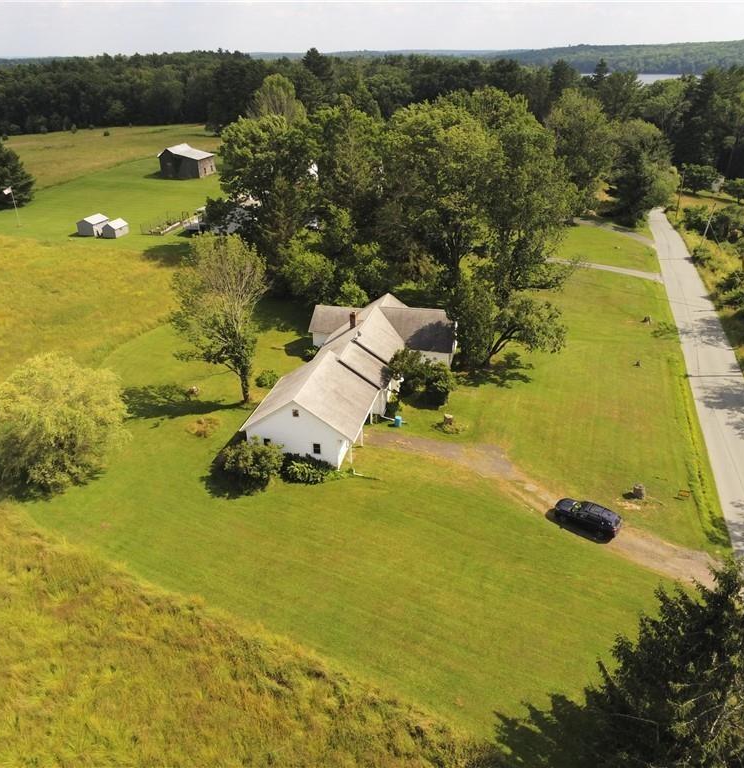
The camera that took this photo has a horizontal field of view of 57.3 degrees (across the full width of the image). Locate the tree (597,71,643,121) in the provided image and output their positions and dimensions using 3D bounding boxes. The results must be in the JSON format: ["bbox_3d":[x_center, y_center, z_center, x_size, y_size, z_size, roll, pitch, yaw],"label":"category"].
[{"bbox_3d":[72.320,-75.442,198.814,13.000,27.500,12.500,8,27,17],"label":"tree"}]

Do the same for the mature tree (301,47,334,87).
[{"bbox_3d":[-20.510,-109.920,257.810,12.810,32.180,12.810,-2,26,-4],"label":"mature tree"}]

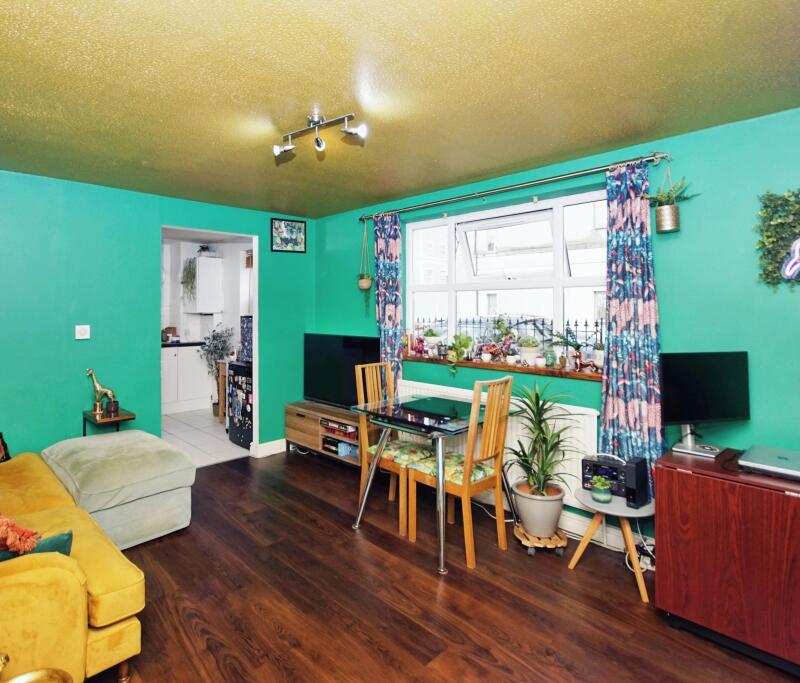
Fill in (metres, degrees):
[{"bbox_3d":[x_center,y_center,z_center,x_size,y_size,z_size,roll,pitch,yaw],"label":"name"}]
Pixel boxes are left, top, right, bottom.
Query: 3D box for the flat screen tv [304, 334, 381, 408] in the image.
[{"bbox_3d":[-0.590,0.290,4.115,1.130,0.680,0.080,2,4,44],"label":"flat screen tv"}]

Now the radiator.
[{"bbox_3d":[0.584,0.654,3.030,1.585,0.610,0.110,4,7,43],"label":"radiator"}]

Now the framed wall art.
[{"bbox_3d":[-1.169,-1.104,4.475,0.410,0.340,0.030,-2,4,-43],"label":"framed wall art"}]

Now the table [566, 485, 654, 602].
[{"bbox_3d":[1.129,1.034,2.243,0.410,0.440,0.410,4,7,43],"label":"table"}]

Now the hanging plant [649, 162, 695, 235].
[{"bbox_3d":[1.371,-0.730,2.182,0.169,0.362,0.169,4,7,43],"label":"hanging plant"}]

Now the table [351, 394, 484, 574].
[{"bbox_3d":[0.221,0.829,2.795,0.880,0.760,0.700,4,7,43],"label":"table"}]

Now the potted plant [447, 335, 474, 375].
[{"bbox_3d":[0.451,0.101,3.287,0.185,0.310,0.185,0,5,0],"label":"potted plant"}]

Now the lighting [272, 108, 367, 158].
[{"bbox_3d":[-0.391,-0.981,2.002,0.500,0.160,0.130,3,6,34],"label":"lighting"}]

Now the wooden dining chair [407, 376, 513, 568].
[{"bbox_3d":[0.359,0.720,2.551,0.400,1.020,0.500,-5,7,-44],"label":"wooden dining chair"}]

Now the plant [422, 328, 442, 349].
[{"bbox_3d":[0.271,-0.002,3.554,0.167,0.205,0.167,0,5,0],"label":"plant"}]

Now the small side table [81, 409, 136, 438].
[{"bbox_3d":[-2.196,0.870,3.231,0.270,0.650,0.400,-2,4,-43],"label":"small side table"}]

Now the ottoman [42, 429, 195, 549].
[{"bbox_3d":[-1.957,0.991,2.966,0.950,0.460,0.640,2,4,44],"label":"ottoman"}]

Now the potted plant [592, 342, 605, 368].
[{"bbox_3d":[1.206,0.085,2.586,0.085,0.158,0.085,4,7,43],"label":"potted plant"}]

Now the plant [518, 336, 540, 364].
[{"bbox_3d":[0.887,0.067,2.922,0.144,0.203,0.144,4,7,43],"label":"plant"}]

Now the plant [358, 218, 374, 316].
[{"bbox_3d":[-0.295,-0.660,3.731,0.136,0.812,0.136,0,5,0],"label":"plant"}]

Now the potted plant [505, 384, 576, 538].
[{"bbox_3d":[0.870,0.715,2.600,0.440,0.900,0.440,2,4,44],"label":"potted plant"}]

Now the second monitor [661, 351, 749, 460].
[{"bbox_3d":[1.500,0.298,2.110,0.510,0.480,0.180,0,3,-9],"label":"second monitor"}]

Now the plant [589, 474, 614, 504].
[{"bbox_3d":[1.083,0.788,2.300,0.115,0.145,0.115,2,4,44],"label":"plant"}]

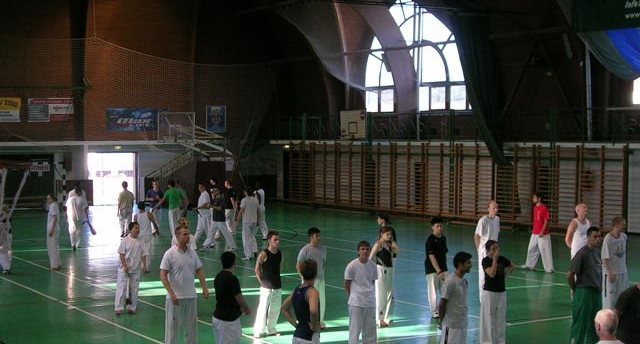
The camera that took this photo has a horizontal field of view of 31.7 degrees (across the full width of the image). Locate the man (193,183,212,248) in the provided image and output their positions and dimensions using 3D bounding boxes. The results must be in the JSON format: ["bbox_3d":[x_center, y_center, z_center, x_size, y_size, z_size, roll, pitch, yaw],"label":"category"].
[{"bbox_3d":[-3.256,1.185,31.311,0.620,1.760,0.520,-2,2,-31],"label":"man"}]

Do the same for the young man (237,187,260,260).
[{"bbox_3d":[-1.799,1.266,28.466,0.570,1.790,0.430,-1,2,-22],"label":"young man"}]

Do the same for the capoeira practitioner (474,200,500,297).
[{"bbox_3d":[3.061,1.475,20.395,0.520,1.930,0.330,-1,2,-35],"label":"capoeira practitioner"}]

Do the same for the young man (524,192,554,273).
[{"bbox_3d":[5.038,1.382,25.857,0.580,1.767,0.600,-1,2,-30],"label":"young man"}]

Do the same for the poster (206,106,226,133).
[{"bbox_3d":[-4.953,-2.515,53.916,1.032,1.247,0.050,-2,2,-31],"label":"poster"}]

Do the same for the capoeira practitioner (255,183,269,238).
[{"bbox_3d":[-1.773,1.164,34.175,0.500,1.724,0.480,-1,2,-6],"label":"capoeira practitioner"}]

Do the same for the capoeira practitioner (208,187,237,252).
[{"bbox_3d":[-2.753,1.287,31.365,0.850,1.686,0.550,0,2,6],"label":"capoeira practitioner"}]

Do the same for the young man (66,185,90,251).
[{"bbox_3d":[-6.806,1.287,31.615,0.580,1.720,0.420,0,2,-9],"label":"young man"}]

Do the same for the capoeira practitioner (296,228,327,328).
[{"bbox_3d":[-0.126,1.720,18.599,0.480,1.680,0.330,-1,2,-30],"label":"capoeira practitioner"}]

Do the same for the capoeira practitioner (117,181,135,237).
[{"bbox_3d":[-6.031,1.130,34.945,0.530,1.691,0.360,0,2,-6],"label":"capoeira practitioner"}]

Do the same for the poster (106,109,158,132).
[{"bbox_3d":[-8.463,-2.363,51.454,2.750,1.050,0.040,-1,2,-30],"label":"poster"}]

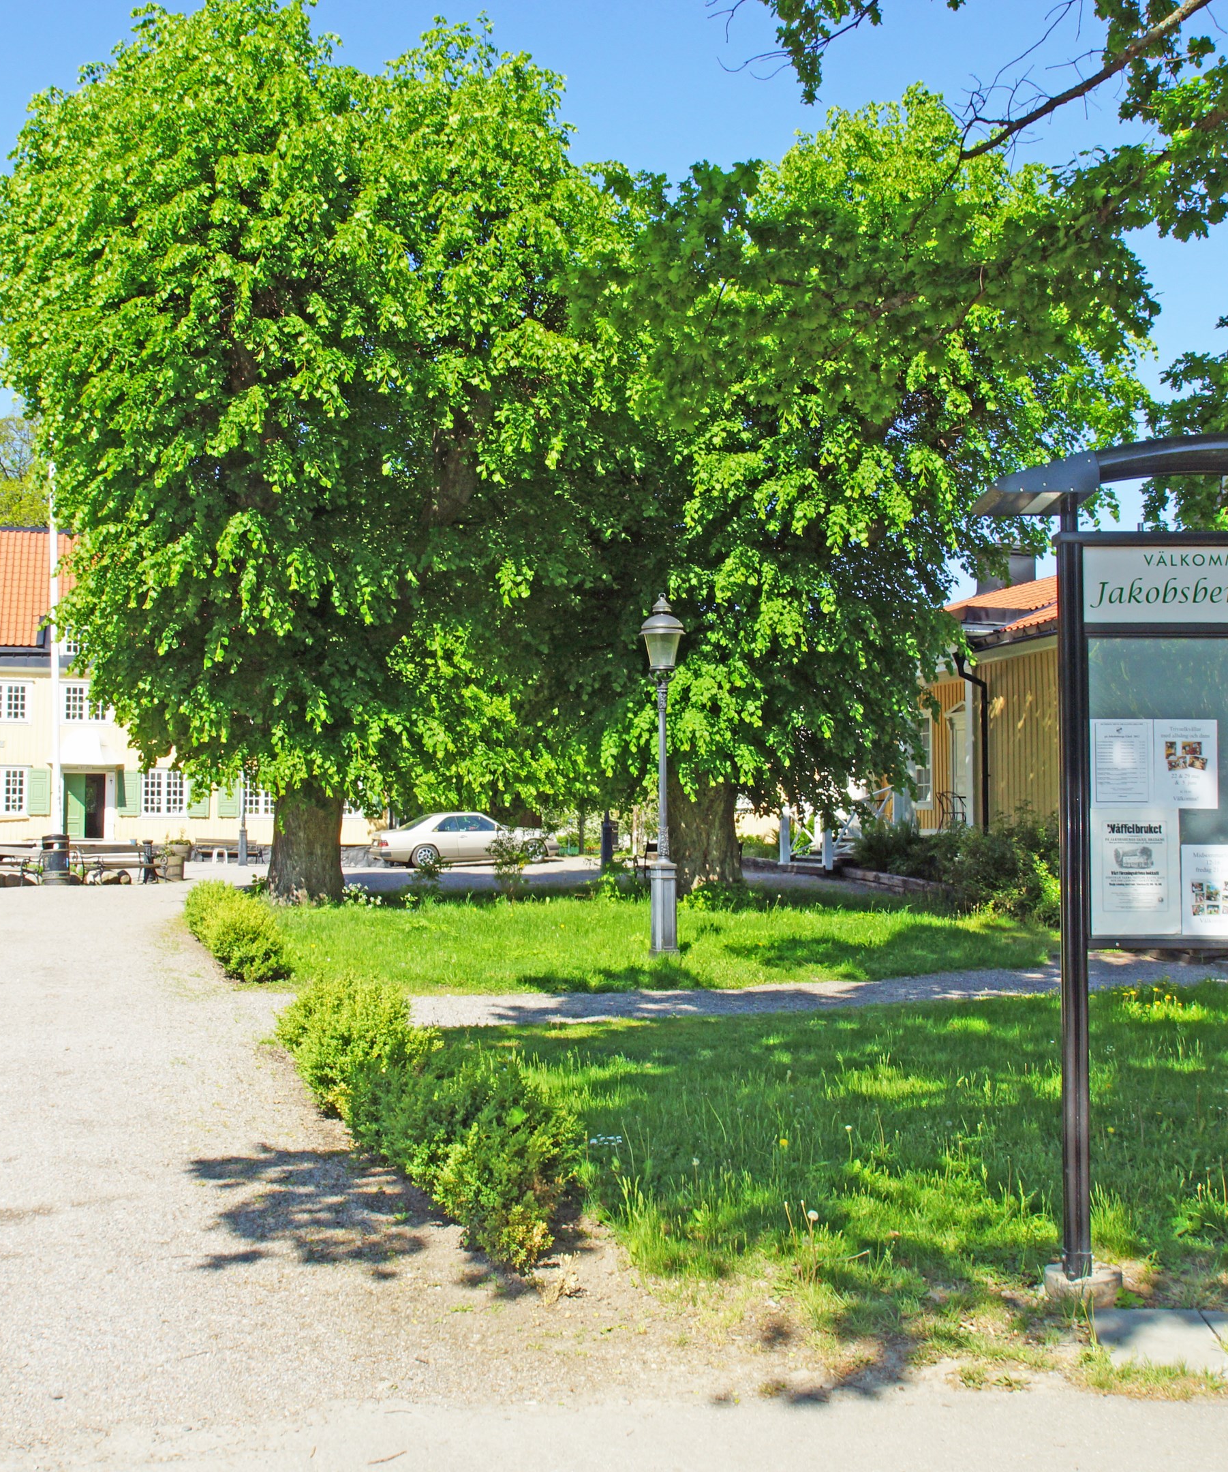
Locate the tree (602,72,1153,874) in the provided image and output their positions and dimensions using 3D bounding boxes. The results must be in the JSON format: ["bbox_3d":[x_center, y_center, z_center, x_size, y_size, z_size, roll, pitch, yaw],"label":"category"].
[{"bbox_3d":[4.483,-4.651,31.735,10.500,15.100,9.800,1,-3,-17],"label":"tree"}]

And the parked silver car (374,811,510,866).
[{"bbox_3d":[-3.665,2.569,41.727,4.680,1.390,1.750,1,-3,-19],"label":"parked silver car"}]

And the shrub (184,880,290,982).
[{"bbox_3d":[-3.950,1.968,17.274,0.650,0.650,5.400,1,-3,-19],"label":"shrub"}]

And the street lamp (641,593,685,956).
[{"bbox_3d":[0.521,0.426,17.398,0.470,3.780,0.470,0,-3,0],"label":"street lamp"}]

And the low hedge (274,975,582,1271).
[{"bbox_3d":[-1.052,1.665,8.311,0.620,0.520,5.450,1,-3,-19],"label":"low hedge"}]

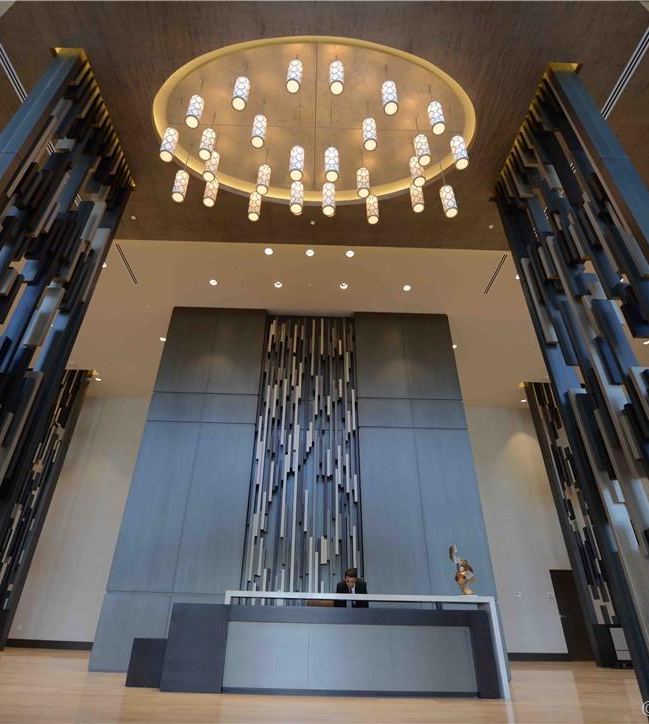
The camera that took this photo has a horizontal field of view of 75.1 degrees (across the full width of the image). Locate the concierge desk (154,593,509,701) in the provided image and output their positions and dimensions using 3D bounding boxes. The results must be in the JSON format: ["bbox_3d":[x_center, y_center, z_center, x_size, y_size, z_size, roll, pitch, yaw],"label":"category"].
[{"bbox_3d":[0.097,3.773,5.725,4.270,1.080,0.900,1,-31,0],"label":"concierge desk"}]

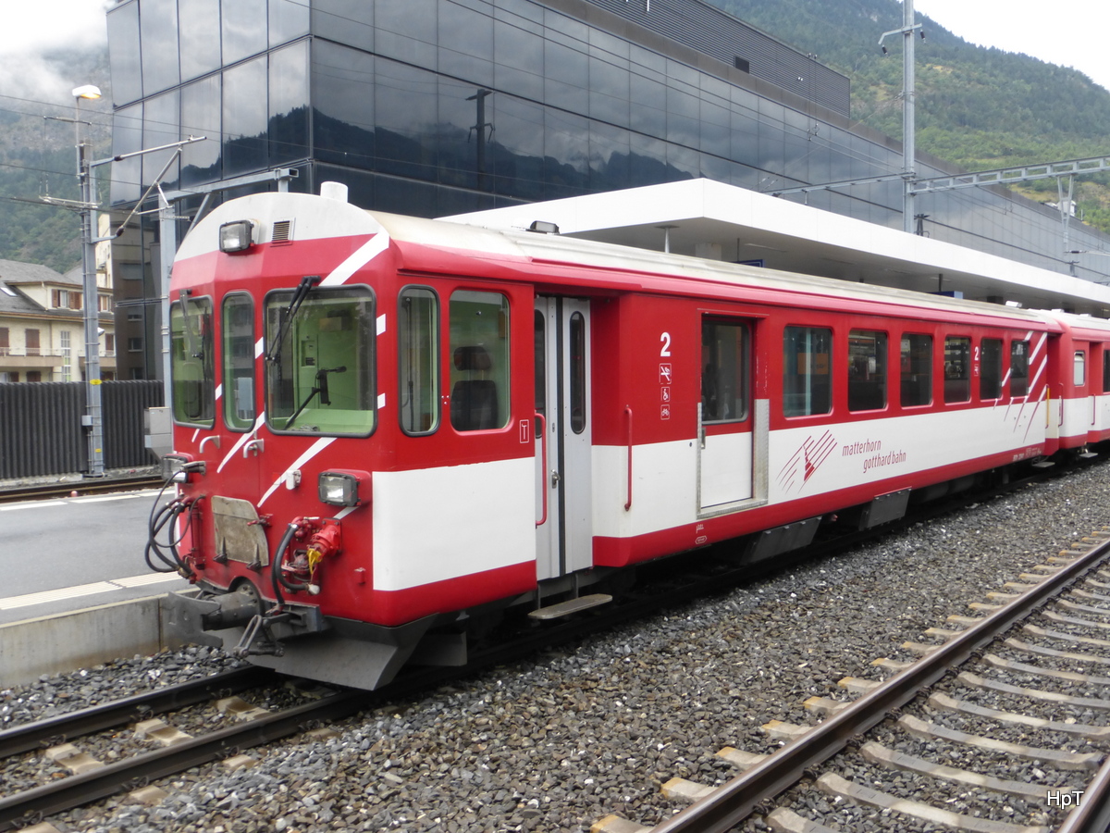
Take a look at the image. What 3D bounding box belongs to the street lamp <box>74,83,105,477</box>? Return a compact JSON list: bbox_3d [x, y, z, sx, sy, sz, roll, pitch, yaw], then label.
[{"bbox_3d":[-10.287,-2.990,21.397,0.680,8.610,0.500,-2,4,-39],"label":"street lamp"}]

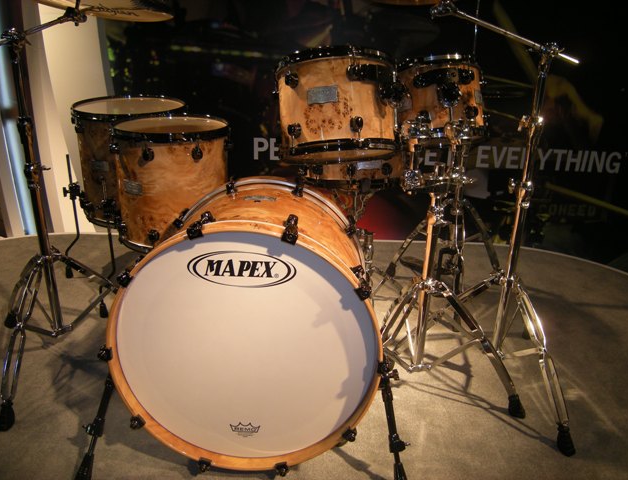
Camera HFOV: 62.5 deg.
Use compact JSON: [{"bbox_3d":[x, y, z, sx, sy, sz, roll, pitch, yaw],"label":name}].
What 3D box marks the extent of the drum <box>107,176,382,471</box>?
[{"bbox_3d":[-0.143,0.176,1.329,0.592,0.592,0.490,2,19,1],"label":"drum"}]

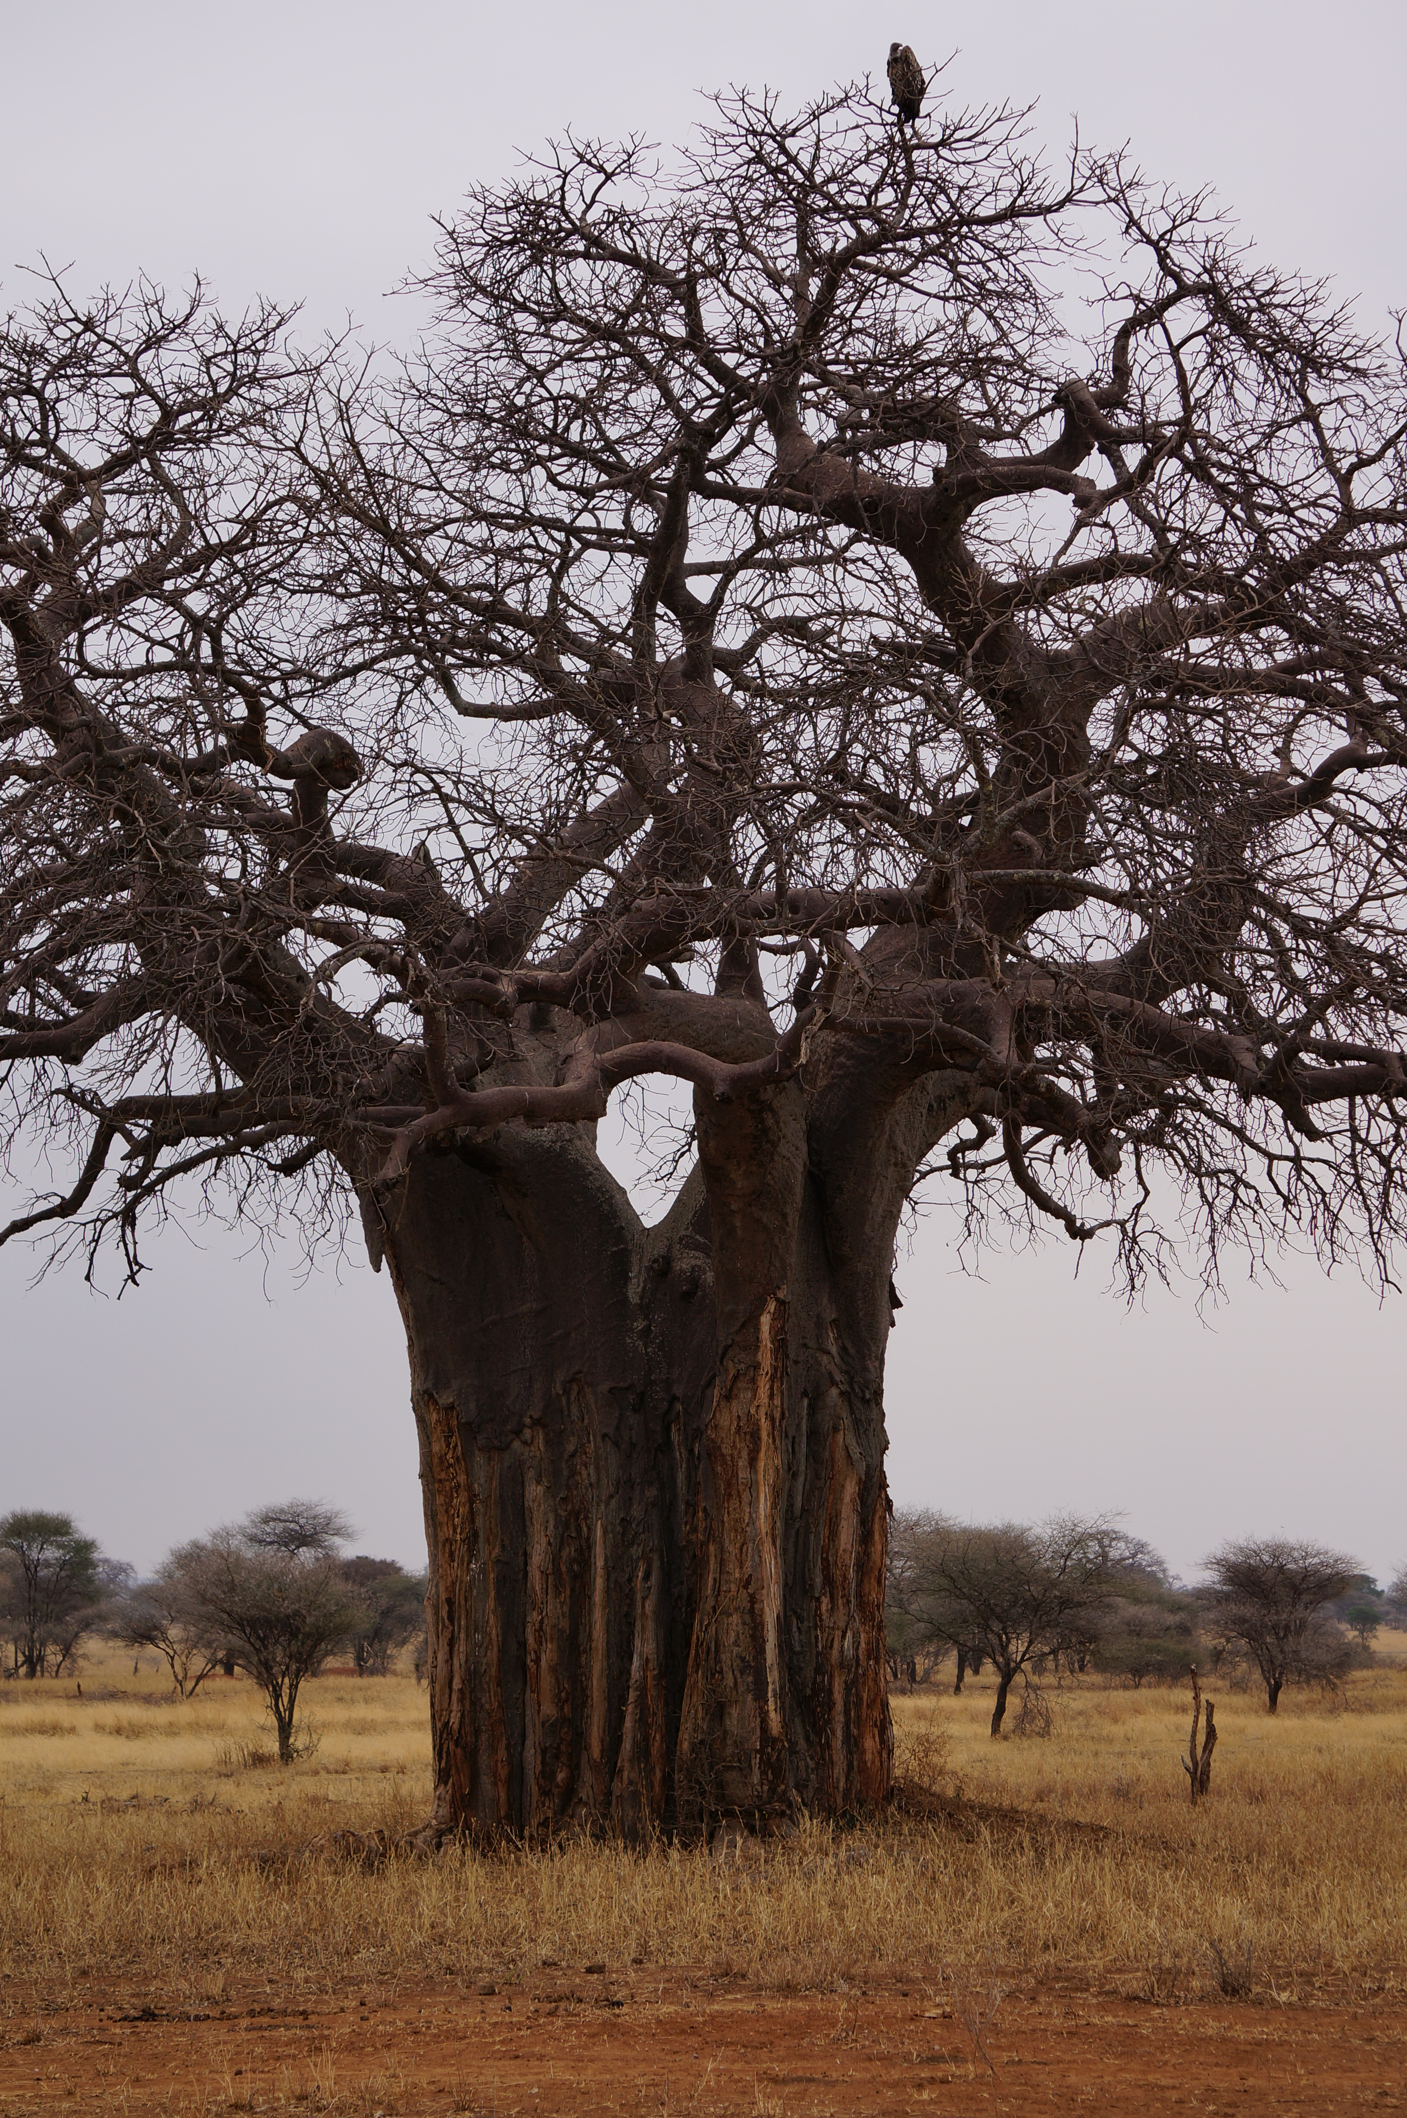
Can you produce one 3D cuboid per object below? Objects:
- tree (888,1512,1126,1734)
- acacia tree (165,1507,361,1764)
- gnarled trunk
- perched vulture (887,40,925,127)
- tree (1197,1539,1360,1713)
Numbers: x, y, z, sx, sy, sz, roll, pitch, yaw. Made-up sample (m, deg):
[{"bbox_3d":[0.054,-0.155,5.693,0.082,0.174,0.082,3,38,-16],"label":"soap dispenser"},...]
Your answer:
[{"bbox_3d":[5.082,9.431,80.450,4.000,3.820,3.880,0,-6,0],"label":"tree"},{"bbox_3d":[-6.189,8.009,67.528,2.800,3.680,2.720,0,-6,0],"label":"acacia tree"},{"bbox_3d":[-0.644,3.886,46.300,4.900,7.000,4.500,0,-6,0],"label":"gnarled trunk"},{"bbox_3d":[1.962,-9.441,46.652,0.360,0.760,0.300,4,-7,-30],"label":"perched vulture"},{"bbox_3d":[11.526,11.294,96.341,3.160,3.560,3.070,0,-6,0],"label":"tree"}]

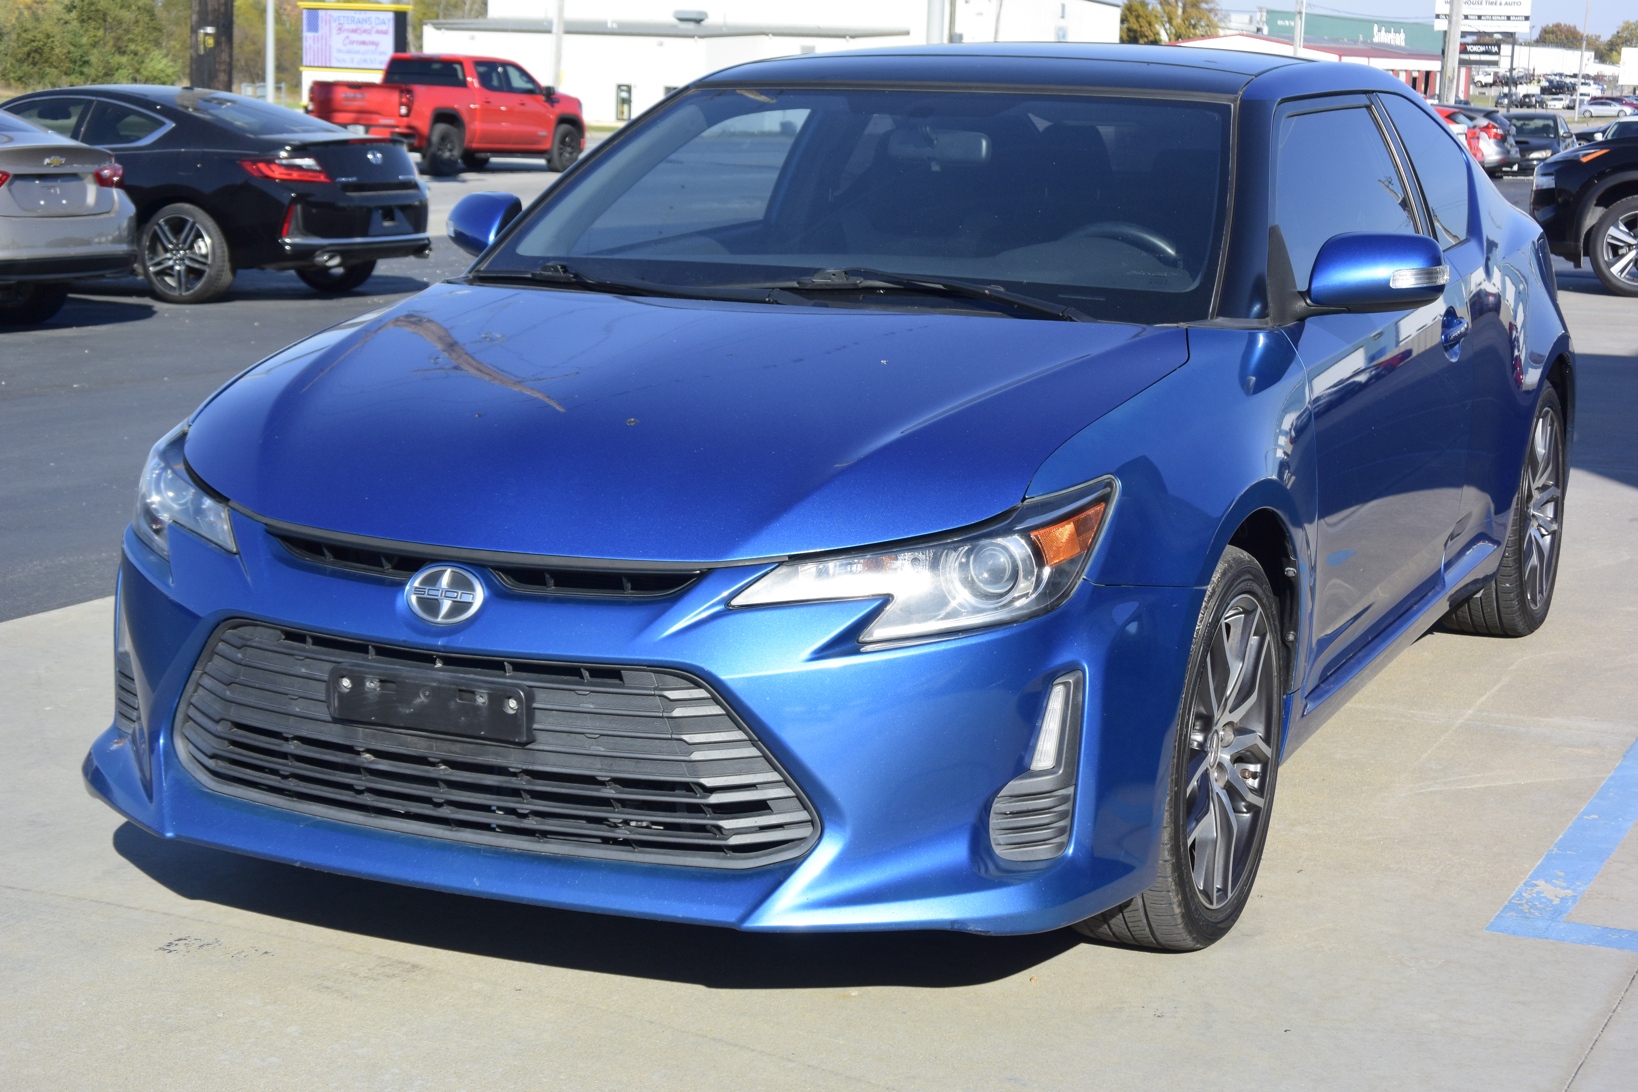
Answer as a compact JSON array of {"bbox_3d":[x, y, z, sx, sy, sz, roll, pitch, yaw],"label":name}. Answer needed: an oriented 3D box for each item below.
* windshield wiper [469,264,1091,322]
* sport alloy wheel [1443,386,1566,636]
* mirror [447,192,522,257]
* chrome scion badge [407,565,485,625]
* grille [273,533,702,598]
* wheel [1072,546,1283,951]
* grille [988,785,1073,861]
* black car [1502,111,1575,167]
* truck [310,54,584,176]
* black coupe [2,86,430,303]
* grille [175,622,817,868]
[{"bbox_3d":[-0.114,-0.447,4.503,1.250,0.095,0.220,6,11,25],"label":"windshield wiper"},{"bbox_3d":[1.707,-0.101,6.493,0.225,0.655,0.655,6,11,25],"label":"sport alloy wheel"},{"bbox_3d":[-0.647,-0.647,5.309,0.235,0.145,0.140,6,11,25],"label":"mirror"},{"bbox_3d":[-0.514,0.068,3.576,0.121,0.085,0.020,6,-11,25],"label":"chrome scion badge"},{"bbox_3d":[-0.492,0.025,3.620,0.720,0.060,0.100,6,11,25],"label":"grille"},{"bbox_3d":[0.549,0.307,4.088,0.225,0.655,0.655,5,11,24],"label":"wheel"},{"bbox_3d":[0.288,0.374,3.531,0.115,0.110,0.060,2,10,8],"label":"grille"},{"bbox_3d":[14.853,-8.320,54.285,1.780,1.460,4.570,5,11,22],"label":"black car"},{"bbox_3d":[-6.207,-7.388,44.386,2.060,1.920,5.880,6,11,25],"label":"truck"},{"bbox_3d":[-5.032,-2.555,18.420,4.834,1.436,1.854,5,11,24],"label":"black coupe"},{"bbox_3d":[-0.514,0.269,3.625,1.070,0.275,0.140,6,11,25],"label":"grille"}]

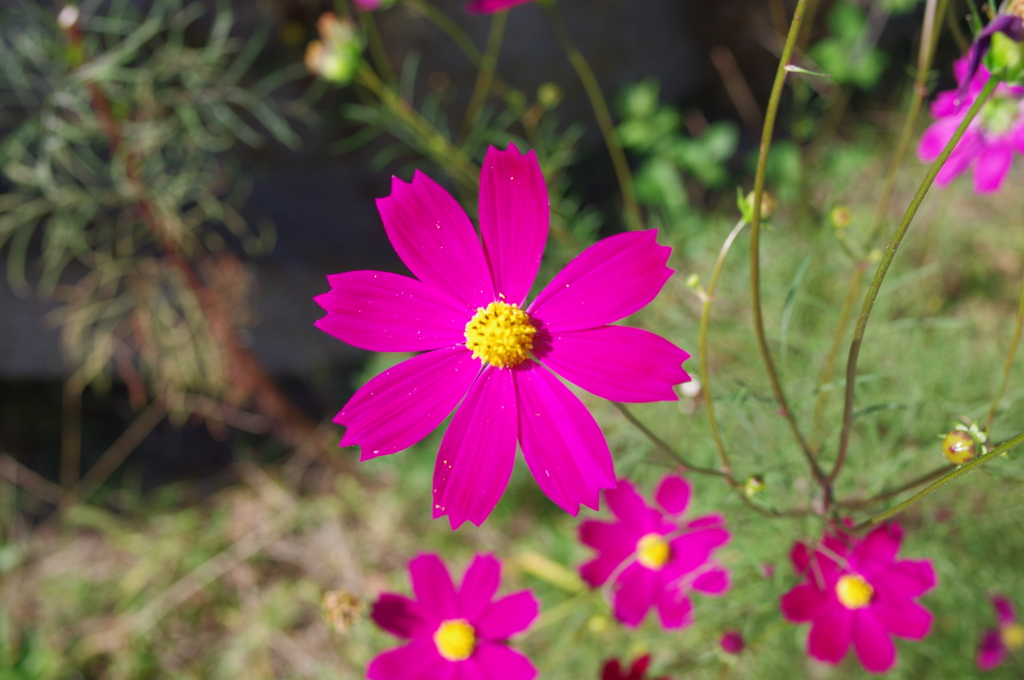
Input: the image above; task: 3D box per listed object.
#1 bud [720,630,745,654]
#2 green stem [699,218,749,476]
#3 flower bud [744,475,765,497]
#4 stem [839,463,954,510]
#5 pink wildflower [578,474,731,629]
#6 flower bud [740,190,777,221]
[{"bbox_3d":[0.097,0.133,0.575,0.009,0.011,0.009,0,30,0],"label":"bud"},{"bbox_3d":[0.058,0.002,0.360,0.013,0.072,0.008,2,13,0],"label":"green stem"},{"bbox_3d":[0.070,0.042,0.375,0.006,0.006,0.006,13,27,0],"label":"flower bud"},{"bbox_3d":[0.111,0.042,0.380,0.004,0.043,0.004,3,69,-40],"label":"stem"},{"bbox_3d":[0.062,0.092,0.570,0.065,0.019,0.066,5,74,8],"label":"pink wildflower"},{"bbox_3d":[0.066,-0.036,0.352,0.009,0.009,0.009,43,27,0],"label":"flower bud"}]

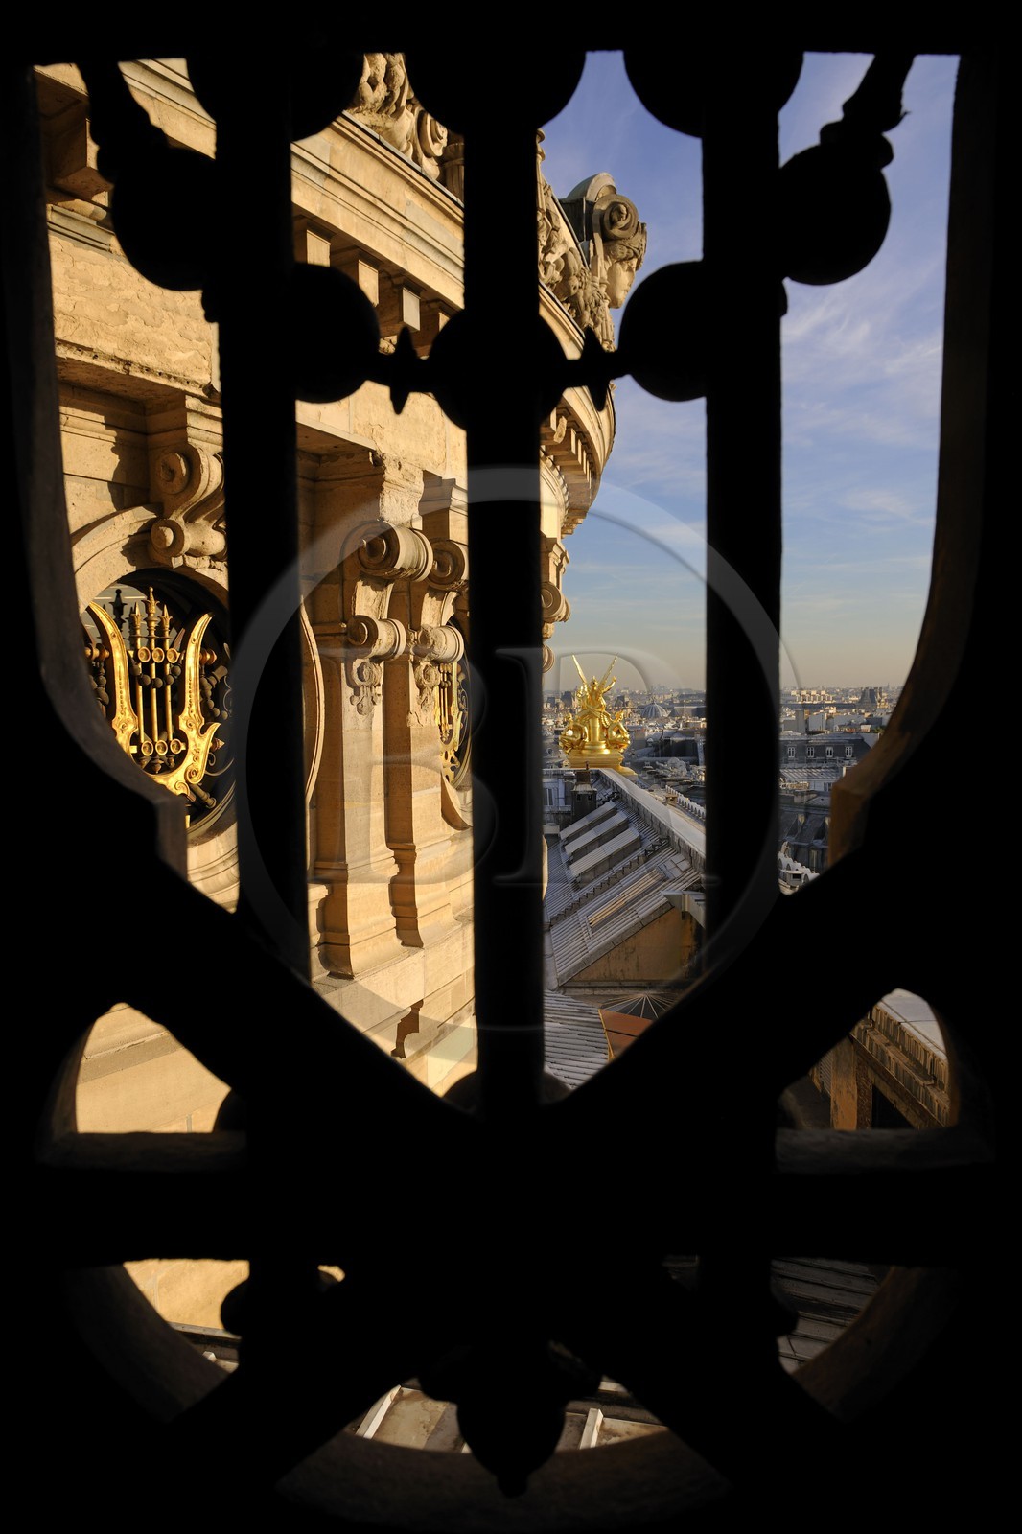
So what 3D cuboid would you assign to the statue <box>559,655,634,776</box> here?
[{"bbox_3d":[5.699,-3.559,69.000,4.700,7.800,3.700,0,4,0],"label":"statue"}]

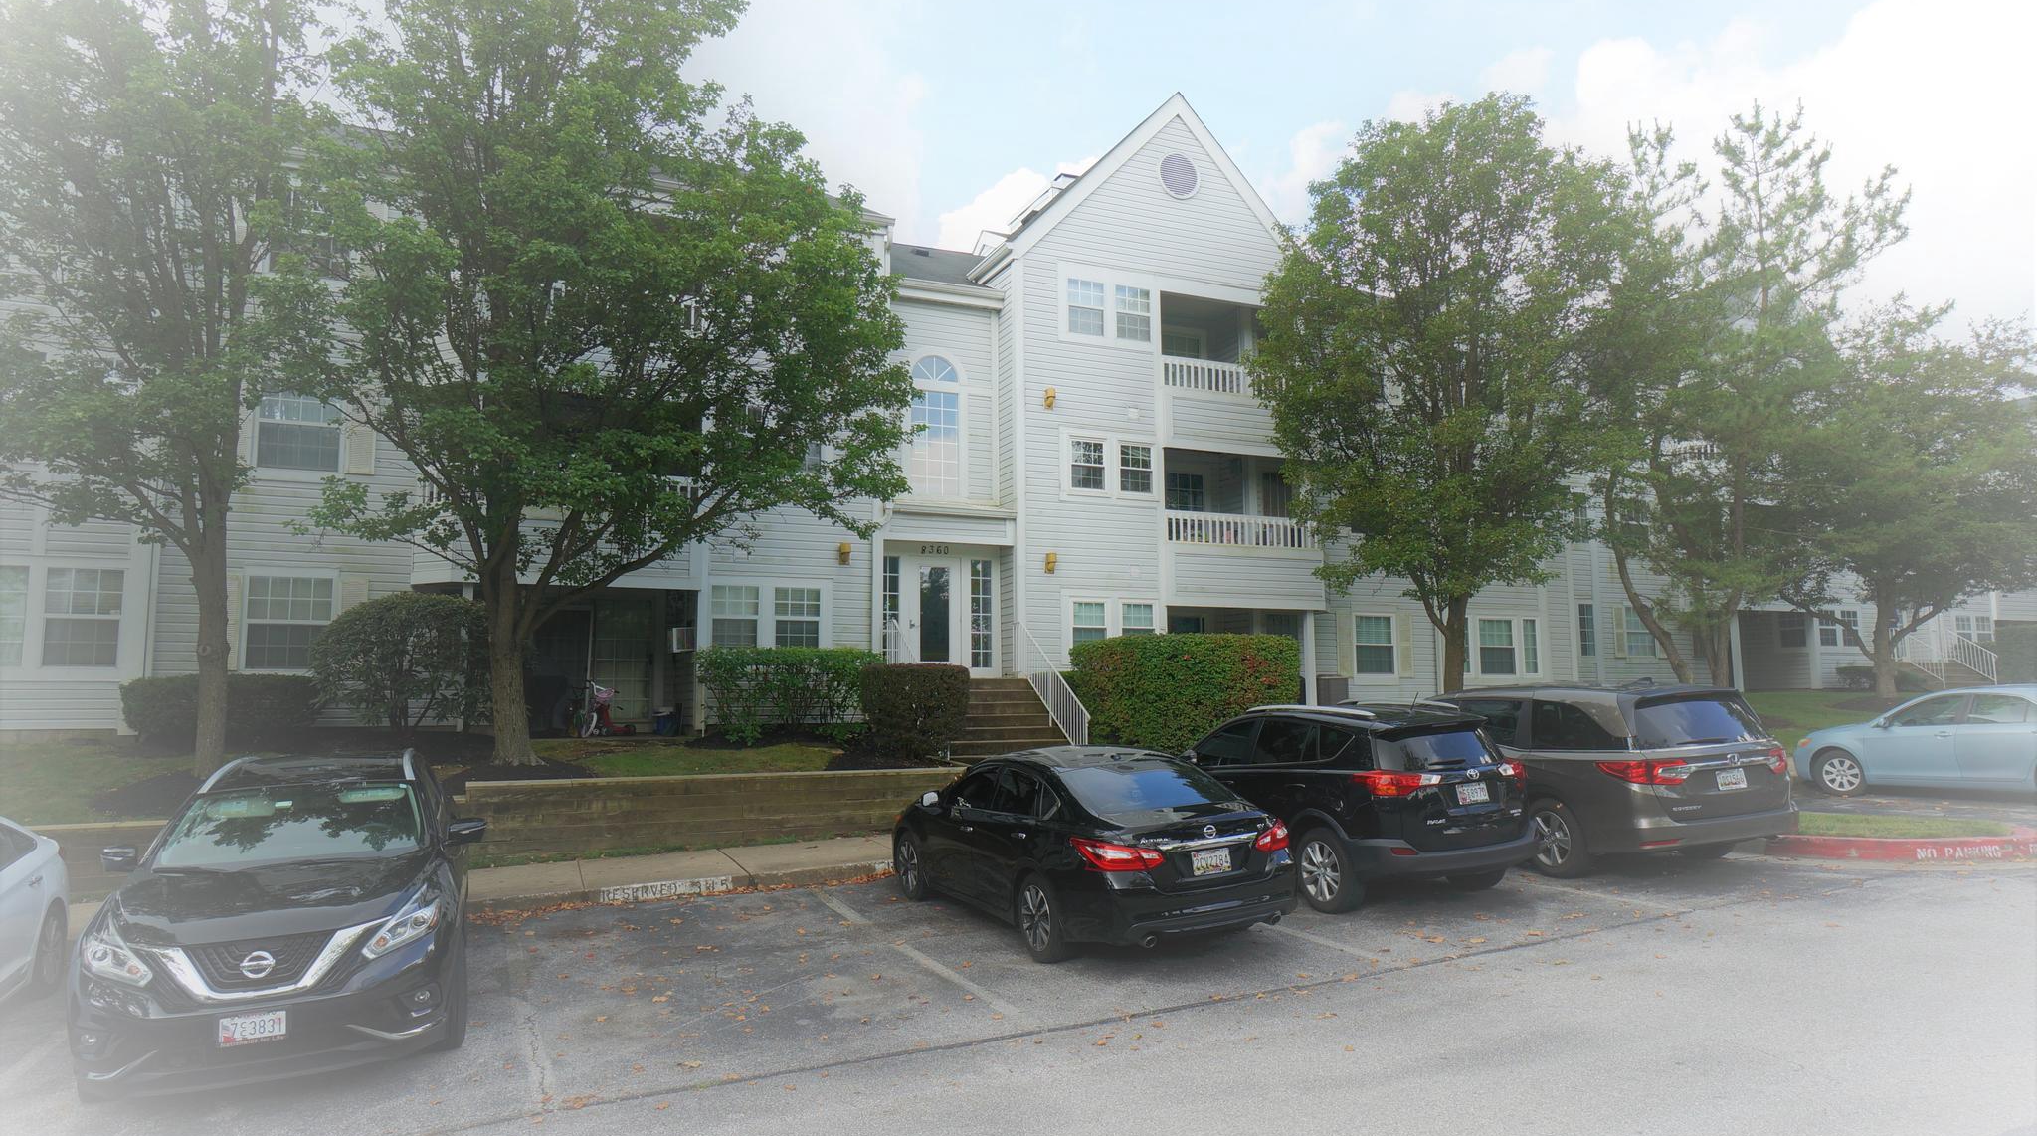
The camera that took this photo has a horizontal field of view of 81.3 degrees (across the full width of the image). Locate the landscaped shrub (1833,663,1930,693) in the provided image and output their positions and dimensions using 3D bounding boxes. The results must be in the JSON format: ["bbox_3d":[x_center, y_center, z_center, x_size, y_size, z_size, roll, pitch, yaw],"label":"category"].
[{"bbox_3d":[19.269,2.457,26.472,2.100,0.630,0.800,2,-7,-24],"label":"landscaped shrub"}]

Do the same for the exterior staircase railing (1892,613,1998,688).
[{"bbox_3d":[21.804,2.038,27.923,1.950,1.570,1.150,2,-7,-24],"label":"exterior staircase railing"}]

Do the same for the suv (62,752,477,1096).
[{"bbox_3d":[-4.923,2.255,8.364,1.950,1.700,4.887,-1,-5,-24],"label":"suv"}]

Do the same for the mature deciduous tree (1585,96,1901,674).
[{"bbox_3d":[14.828,-3.430,24.792,5.800,12.300,5.700,2,-7,-24],"label":"mature deciduous tree"}]

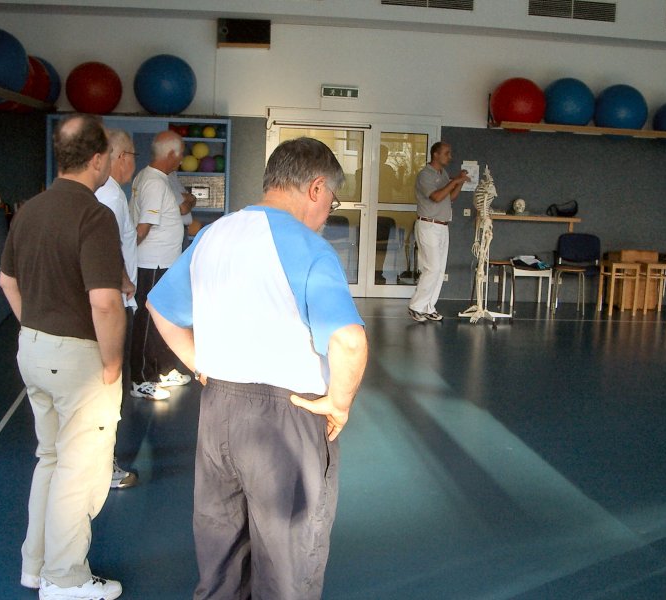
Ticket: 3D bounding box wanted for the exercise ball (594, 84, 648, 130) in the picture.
[{"bbox_3d":[3.269,-2.127,10.775,0.600,0.600,0.600,2,8,0],"label":"exercise ball"}]

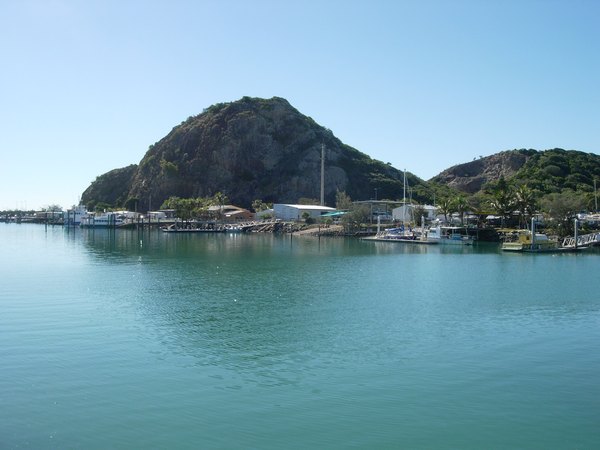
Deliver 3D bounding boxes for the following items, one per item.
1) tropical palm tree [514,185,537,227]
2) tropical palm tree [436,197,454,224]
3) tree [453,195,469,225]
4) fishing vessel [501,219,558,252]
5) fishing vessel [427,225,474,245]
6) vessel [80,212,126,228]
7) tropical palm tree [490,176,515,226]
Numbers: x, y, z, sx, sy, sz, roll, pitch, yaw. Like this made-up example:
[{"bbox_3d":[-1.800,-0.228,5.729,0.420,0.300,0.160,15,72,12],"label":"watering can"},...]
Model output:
[{"bbox_3d":[54.090,-4.318,158.000,5.600,10.800,5.600,0,1,0],"label":"tropical palm tree"},{"bbox_3d":[38.877,-3.741,176.000,4.800,7.800,4.800,0,1,0],"label":"tropical palm tree"},{"bbox_3d":[42.884,-4.008,176.000,4.500,8.200,4.500,0,1,0],"label":"tree"},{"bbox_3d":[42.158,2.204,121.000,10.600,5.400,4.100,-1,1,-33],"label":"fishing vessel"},{"bbox_3d":[31.987,2.125,140.000,10.200,4.200,3.600,0,1,20],"label":"fishing vessel"},{"bbox_3d":[-84.125,-1.927,282.000,19.500,6.800,5.800,0,1,-4],"label":"vessel"},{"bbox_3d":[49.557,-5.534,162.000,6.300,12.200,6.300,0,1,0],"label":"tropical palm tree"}]

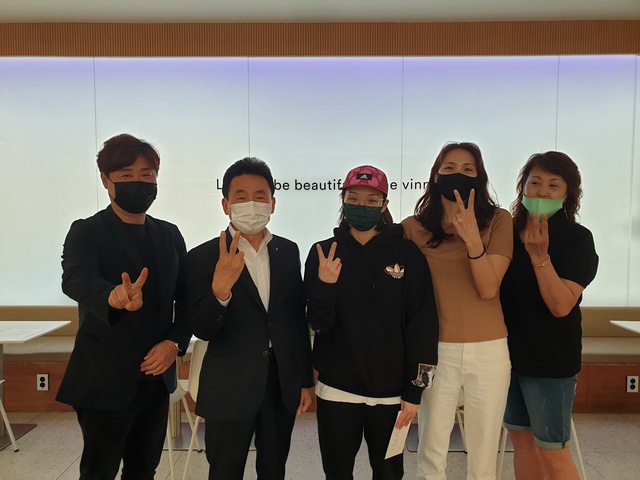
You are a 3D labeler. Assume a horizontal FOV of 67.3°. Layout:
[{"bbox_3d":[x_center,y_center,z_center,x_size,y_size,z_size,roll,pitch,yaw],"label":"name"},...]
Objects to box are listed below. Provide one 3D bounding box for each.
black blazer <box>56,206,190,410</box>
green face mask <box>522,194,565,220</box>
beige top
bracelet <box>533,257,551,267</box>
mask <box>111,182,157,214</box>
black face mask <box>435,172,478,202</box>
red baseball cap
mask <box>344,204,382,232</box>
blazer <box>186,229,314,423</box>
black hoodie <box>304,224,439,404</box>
[{"bbox_3d":[-0.655,0.224,1.620,0.480,0.680,0.380,-2,4,-24],"label":"black blazer"},{"bbox_3d":[0.785,-0.114,1.680,0.145,0.095,0.085,9,8,34],"label":"green face mask"},{"bbox_3d":[0.503,0.130,1.760,0.410,0.480,0.250,2,4,24],"label":"beige top"},{"bbox_3d":[0.714,0.068,1.550,0.062,0.022,0.050,-16,16,25],"label":"bracelet"},{"bbox_3d":[-0.613,-0.140,1.580,0.145,0.115,0.090,-2,4,-30],"label":"mask"},{"bbox_3d":[0.475,-0.180,1.660,0.145,0.105,0.085,5,5,17],"label":"black face mask"},{"bbox_3d":[0.155,-0.211,1.680,0.165,0.115,0.245,6,10,12],"label":"red baseball cap"},{"bbox_3d":[0.144,-0.073,1.630,0.140,0.100,0.085,4,4,11],"label":"mask"},{"bbox_3d":[-0.239,0.292,1.680,0.460,0.670,0.340,-1,4,-20],"label":"blazer"},{"bbox_3d":[0.182,0.256,1.700,0.470,0.620,0.310,1,4,10],"label":"black hoodie"}]

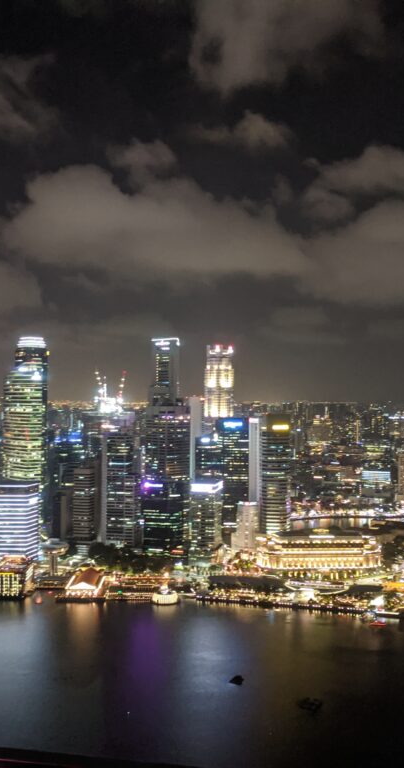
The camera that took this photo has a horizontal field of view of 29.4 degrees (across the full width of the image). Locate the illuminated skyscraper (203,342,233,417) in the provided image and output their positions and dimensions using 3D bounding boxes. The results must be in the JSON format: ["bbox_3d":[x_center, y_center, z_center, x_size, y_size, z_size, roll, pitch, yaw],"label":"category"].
[{"bbox_3d":[25.010,77.630,1141.000,43.000,280.000,43.000,0,-1,0],"label":"illuminated skyscraper"}]

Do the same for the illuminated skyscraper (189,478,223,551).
[{"bbox_3d":[4.590,162.130,929.490,32.000,92.000,42.000,0,-1,15],"label":"illuminated skyscraper"}]

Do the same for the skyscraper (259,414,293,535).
[{"bbox_3d":[93.750,128.050,983.250,40.000,175.000,33.000,0,-1,0],"label":"skyscraper"}]

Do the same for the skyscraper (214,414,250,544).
[{"bbox_3d":[40.650,130.620,1033.220,46.000,171.000,38.000,0,-1,0],"label":"skyscraper"}]

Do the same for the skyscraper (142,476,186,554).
[{"bbox_3d":[-46.790,161.840,942.490,43.000,93.000,40.000,0,-1,17],"label":"skyscraper"}]

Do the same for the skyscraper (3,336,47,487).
[{"bbox_3d":[-226.980,79.640,986.940,48.000,270.000,44.000,0,-1,0],"label":"skyscraper"}]

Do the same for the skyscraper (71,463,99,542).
[{"bbox_3d":[-142.730,153.220,935.630,24.000,110.000,28.000,0,-1,14],"label":"skyscraper"}]

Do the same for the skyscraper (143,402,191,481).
[{"bbox_3d":[-46.660,116.430,1010.240,42.000,186.000,42.000,1,-1,-40],"label":"skyscraper"}]

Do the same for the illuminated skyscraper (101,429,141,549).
[{"bbox_3d":[-99.130,129.460,950.020,38.000,158.000,32.000,0,-1,13],"label":"illuminated skyscraper"}]

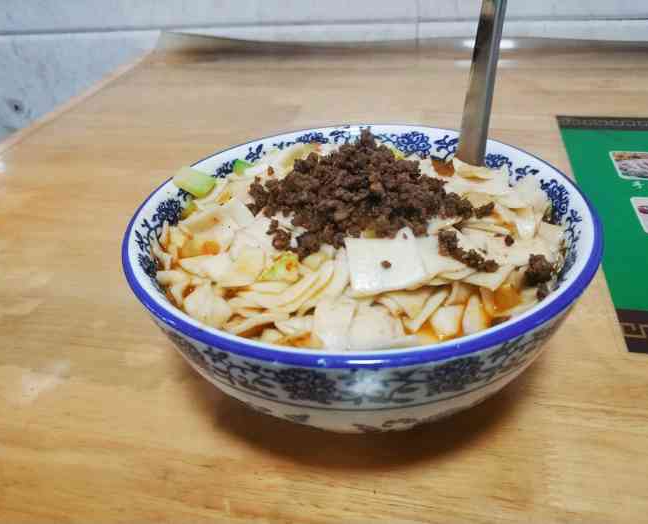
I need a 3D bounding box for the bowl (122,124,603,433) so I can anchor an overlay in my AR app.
[{"bbox_3d":[0.017,0.011,0.273,0.205,0.088,0.205,-4,34,0],"label":"bowl"}]

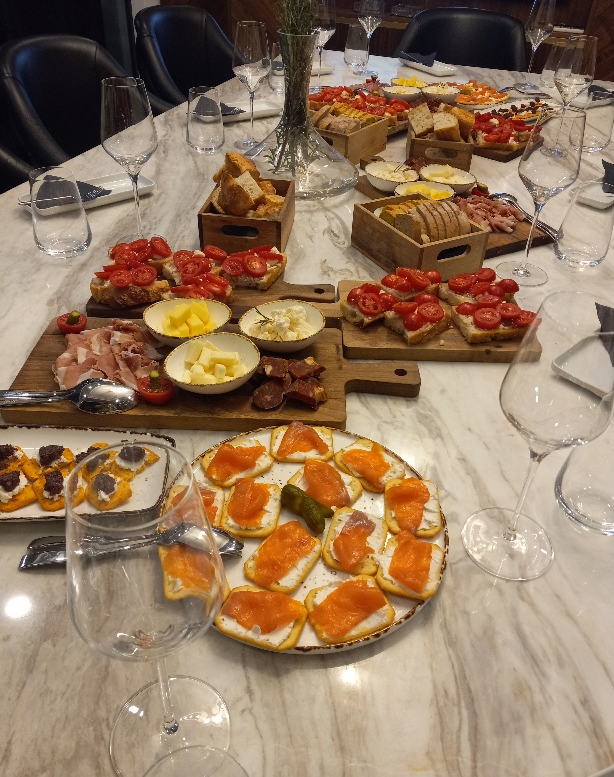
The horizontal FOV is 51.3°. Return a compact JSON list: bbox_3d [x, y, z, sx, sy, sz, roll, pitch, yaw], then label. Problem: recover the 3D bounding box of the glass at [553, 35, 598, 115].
[{"bbox_3d":[0.605,-0.674,1.481,0.084,0.247,0.084,3,38,0],"label":"glass"}]

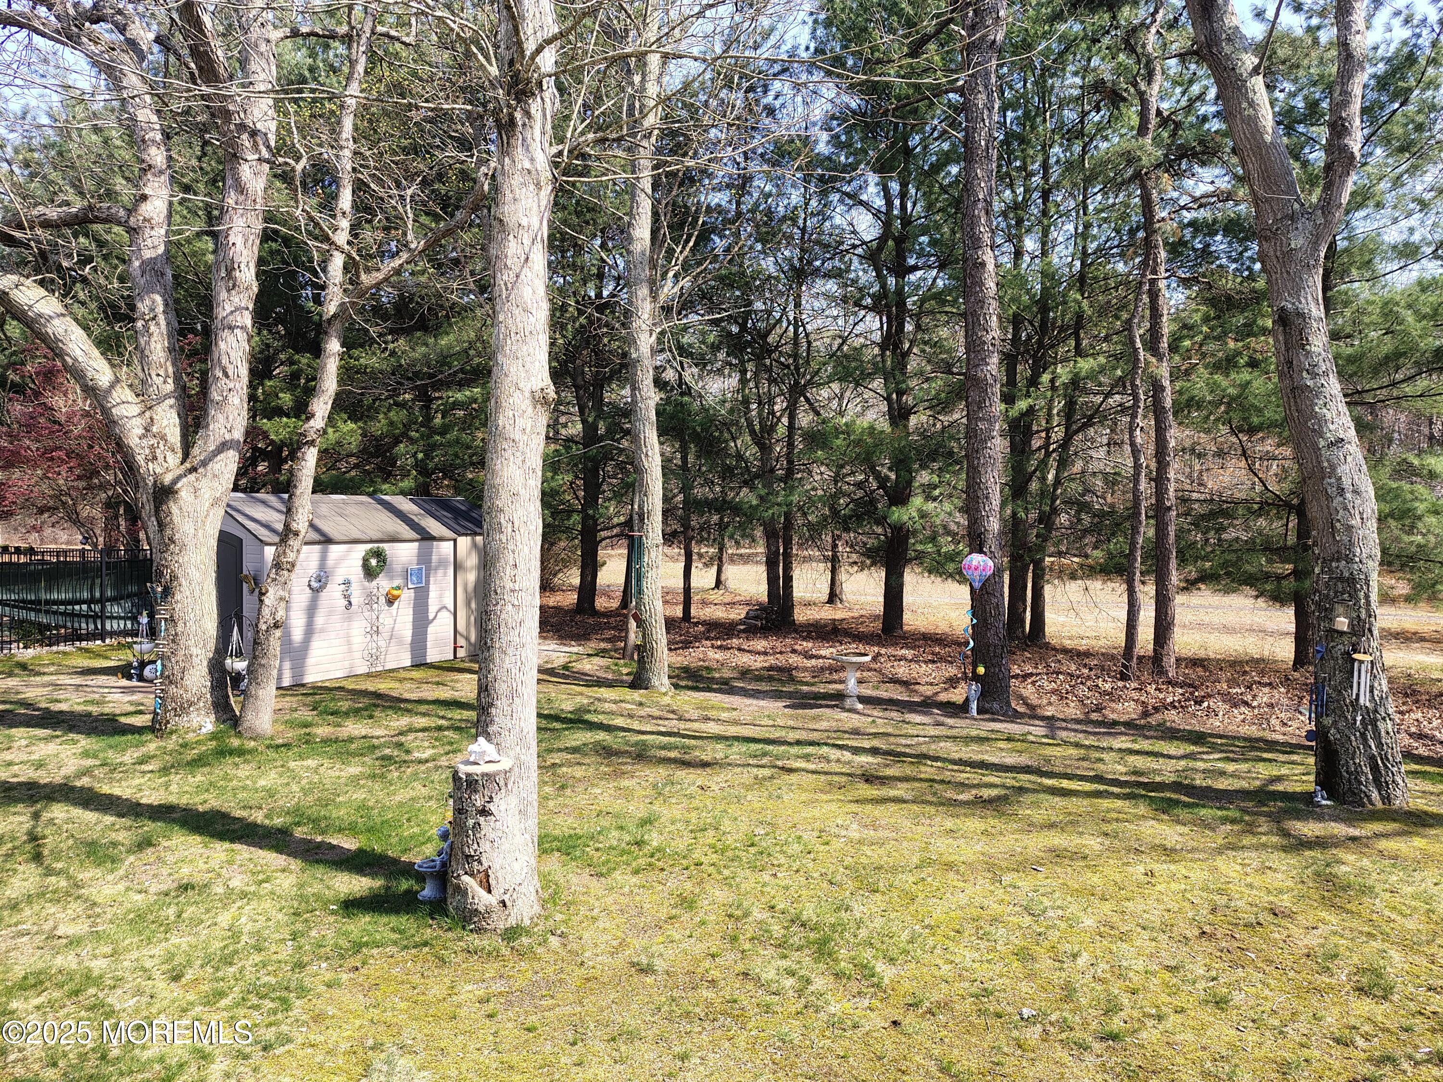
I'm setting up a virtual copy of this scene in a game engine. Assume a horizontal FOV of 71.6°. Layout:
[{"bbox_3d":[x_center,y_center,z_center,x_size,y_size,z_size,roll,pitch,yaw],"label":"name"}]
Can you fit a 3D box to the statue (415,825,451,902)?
[{"bbox_3d":[-1.653,1.845,5.783,0.250,0.410,0.240,0,2,-15],"label":"statue"}]

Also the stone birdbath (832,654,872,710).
[{"bbox_3d":[1.487,1.610,11.421,0.455,0.584,0.455,1,2,7],"label":"stone birdbath"}]

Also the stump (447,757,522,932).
[{"bbox_3d":[-1.299,1.643,5.475,0.400,0.836,0.400,0,2,-13],"label":"stump"}]

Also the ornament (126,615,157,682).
[{"bbox_3d":[-7.520,1.381,12.988,0.420,0.861,0.380,-1,2,-30],"label":"ornament"}]

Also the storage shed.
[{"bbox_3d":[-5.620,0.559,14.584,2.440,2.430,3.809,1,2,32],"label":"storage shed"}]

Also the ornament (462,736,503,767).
[{"bbox_3d":[-1.305,1.158,5.514,0.190,0.130,0.140,0,2,-14],"label":"ornament"}]

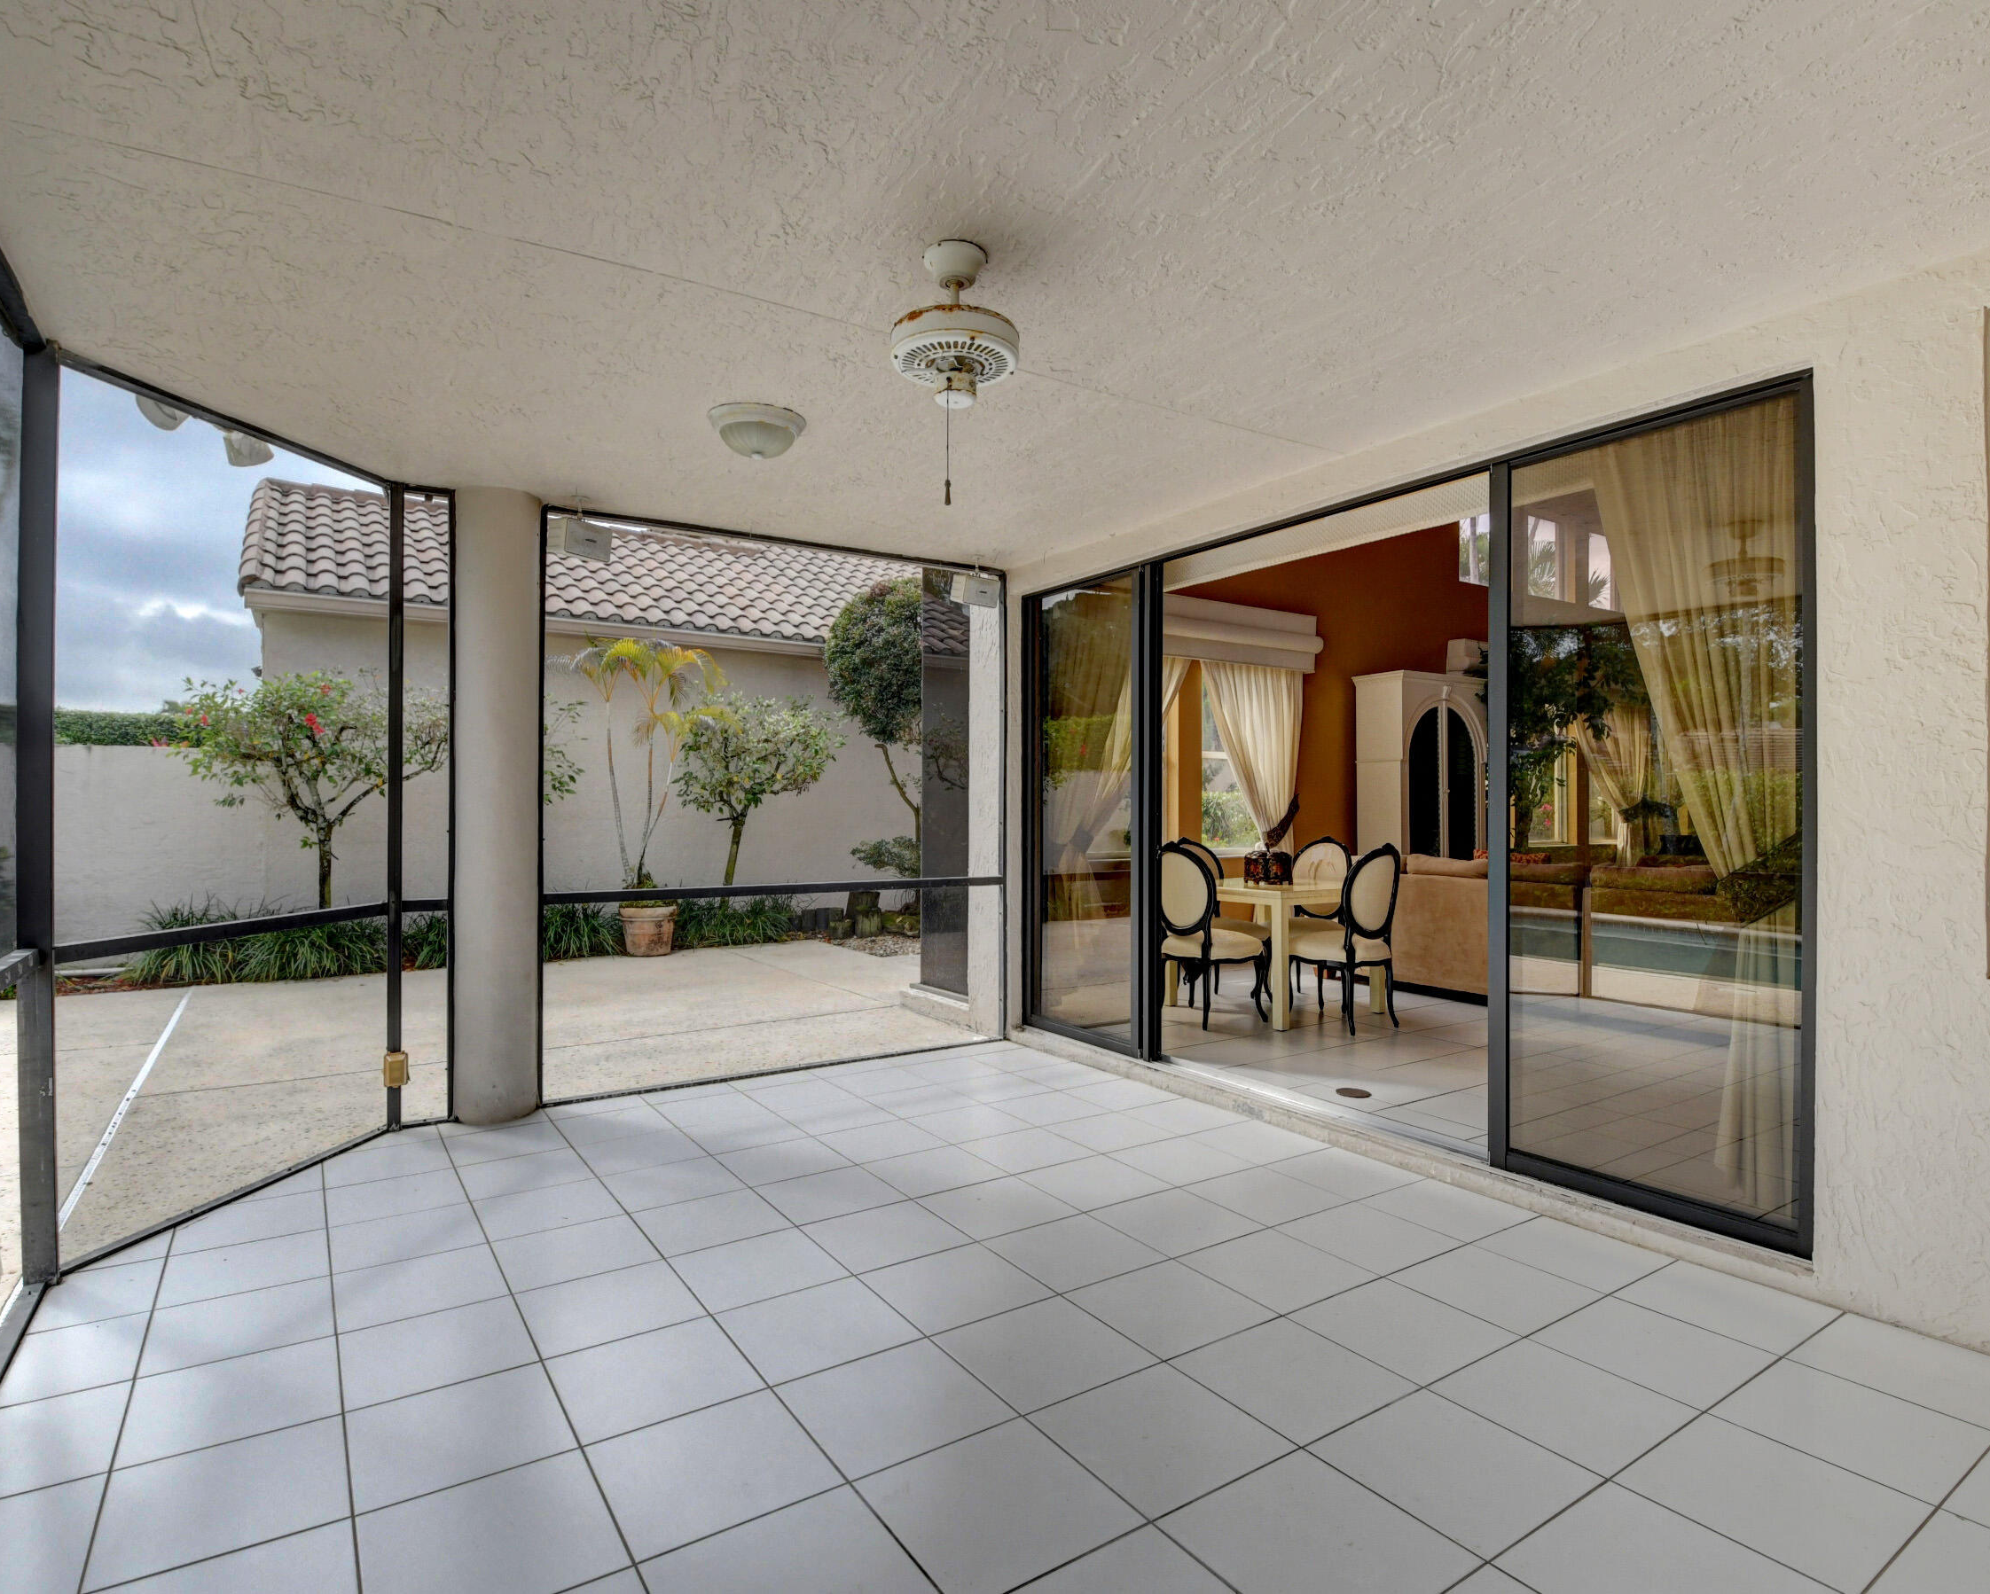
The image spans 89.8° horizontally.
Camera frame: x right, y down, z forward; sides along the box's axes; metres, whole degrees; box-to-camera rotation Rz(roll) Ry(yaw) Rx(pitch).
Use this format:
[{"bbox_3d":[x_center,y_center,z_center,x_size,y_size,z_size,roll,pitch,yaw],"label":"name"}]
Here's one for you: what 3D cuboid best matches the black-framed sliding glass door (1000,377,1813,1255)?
[{"bbox_3d":[1.230,0.068,4.187,0.140,2.400,3.560,0,0,-36],"label":"black-framed sliding glass door"}]

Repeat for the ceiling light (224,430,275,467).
[{"bbox_3d":[-2.620,-1.225,3.500,0.170,0.140,0.170,0,0,-30],"label":"ceiling light"}]

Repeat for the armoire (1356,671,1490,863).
[{"bbox_3d":[3.737,0.137,8.660,1.330,2.310,0.450,0,0,-36],"label":"armoire"}]

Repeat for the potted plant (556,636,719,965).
[{"bbox_3d":[-3.245,-0.010,9.150,1.450,2.900,1.350,0,0,-36],"label":"potted plant"}]

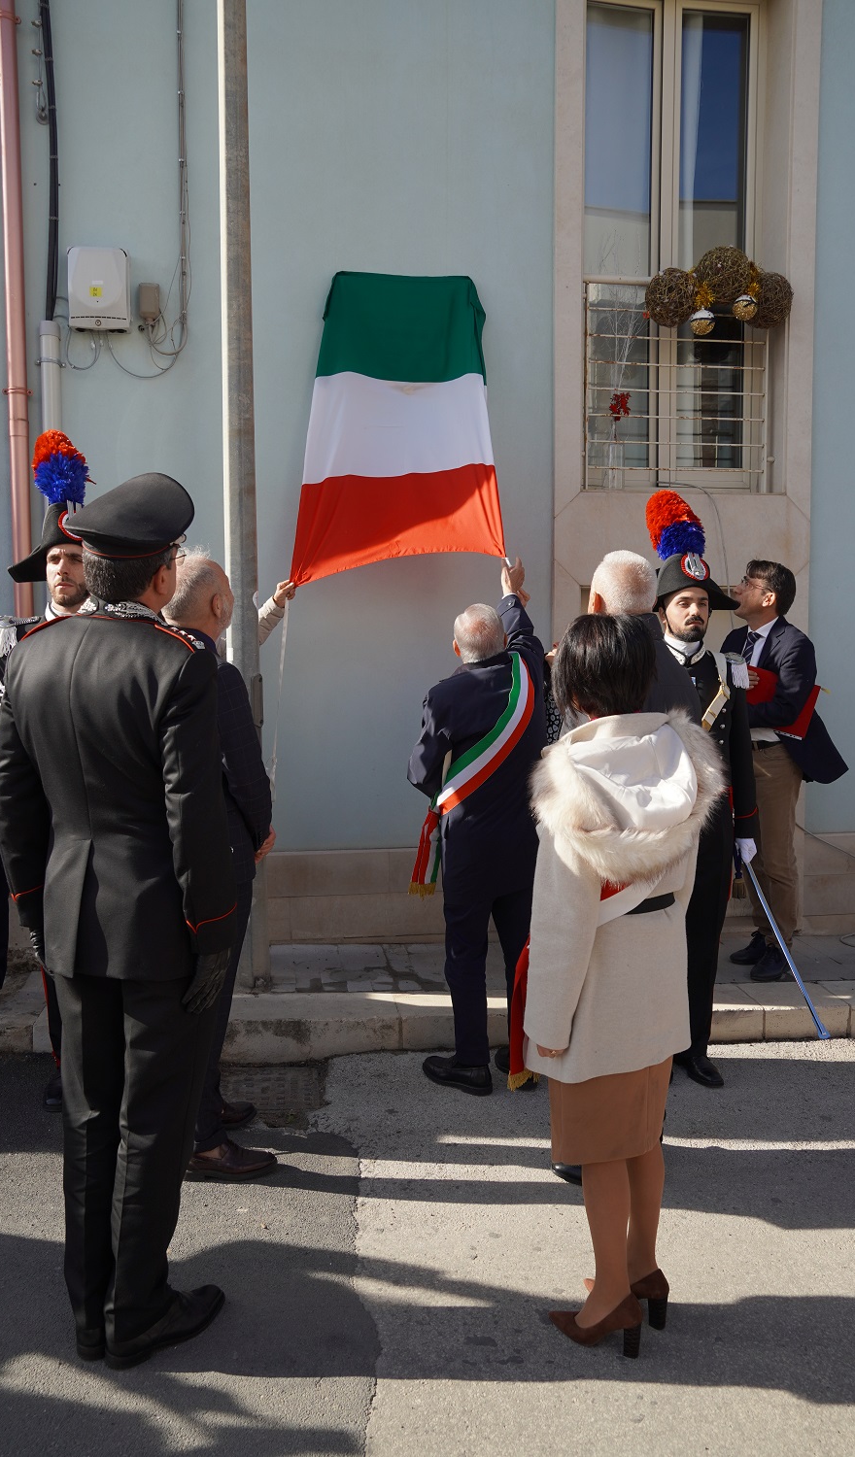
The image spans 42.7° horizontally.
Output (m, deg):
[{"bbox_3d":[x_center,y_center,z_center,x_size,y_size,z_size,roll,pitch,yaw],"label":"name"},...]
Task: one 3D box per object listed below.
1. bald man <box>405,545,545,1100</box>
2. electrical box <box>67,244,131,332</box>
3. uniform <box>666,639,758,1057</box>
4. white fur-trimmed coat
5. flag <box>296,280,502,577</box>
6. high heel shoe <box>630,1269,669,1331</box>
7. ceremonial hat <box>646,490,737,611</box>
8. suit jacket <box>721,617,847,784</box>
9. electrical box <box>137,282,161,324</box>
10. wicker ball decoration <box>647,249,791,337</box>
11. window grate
[{"bbox_3d":[0.168,0.306,4.030,0.483,1.887,0.600,-1,4,-12],"label":"bald man"},{"bbox_3d":[-1.393,-1.857,4.649,0.250,0.328,0.095,-1,4,-9],"label":"electrical box"},{"bbox_3d":[0.945,0.444,3.959,0.540,1.520,0.330,-1,5,-17],"label":"uniform"},{"bbox_3d":[0.441,0.381,2.444,0.460,0.810,0.360,-3,5,-34],"label":"white fur-trimmed coat"},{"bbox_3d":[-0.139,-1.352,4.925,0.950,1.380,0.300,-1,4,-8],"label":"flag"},{"bbox_3d":[0.460,1.298,2.559,0.080,0.135,0.237,-4,6,-41],"label":"high heel shoe"},{"bbox_3d":[0.938,-0.634,3.914,0.400,0.440,0.250,-1,4,-11],"label":"ceremonial hat"},{"bbox_3d":[1.566,-0.123,4.800,0.400,0.710,0.470,-4,6,-42],"label":"suit jacket"},{"bbox_3d":[-1.192,-1.822,4.702,0.085,0.158,0.060,-1,4,-9],"label":"electrical box"},{"bbox_3d":[1.397,-2.091,5.247,0.700,0.410,0.270,-1,4,-8],"label":"wicker ball decoration"},{"bbox_3d":[1.221,-1.693,5.373,0.960,1.020,0.060,-1,4,-8],"label":"window grate"}]

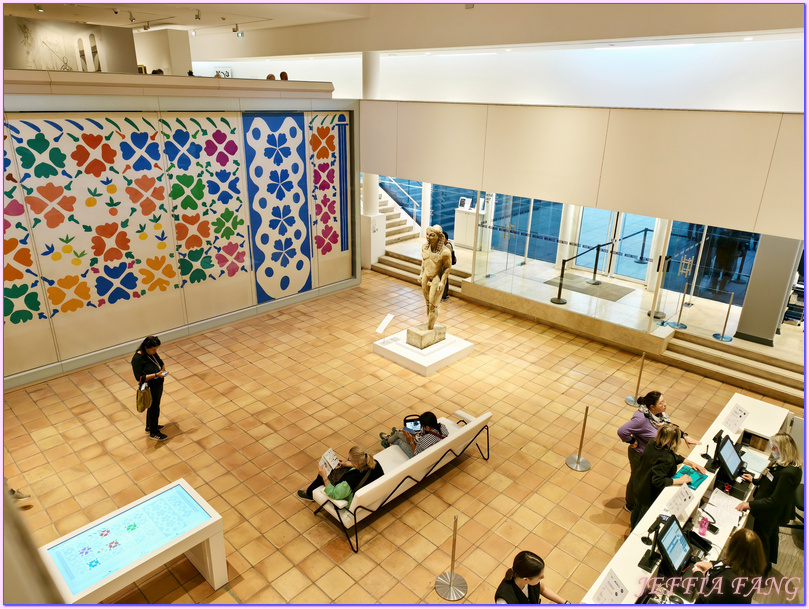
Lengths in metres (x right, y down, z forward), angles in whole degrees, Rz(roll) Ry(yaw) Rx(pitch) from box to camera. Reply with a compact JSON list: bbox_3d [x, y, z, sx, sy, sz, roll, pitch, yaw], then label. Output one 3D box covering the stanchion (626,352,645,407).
[{"bbox_3d":[3.890,1.200,8.848,0.335,0.935,0.335,20,28,39],"label":"stanchion"}]

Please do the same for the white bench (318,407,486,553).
[{"bbox_3d":[0.041,1.988,6.821,2.420,0.760,0.840,-19,29,-41],"label":"white bench"}]

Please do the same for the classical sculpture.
[{"bbox_3d":[0.556,-0.512,10.351,0.600,2.060,0.520,19,27,39],"label":"classical sculpture"}]

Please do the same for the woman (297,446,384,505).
[{"bbox_3d":[-0.765,1.980,6.321,1.100,1.100,0.520,14,25,30],"label":"woman"}]

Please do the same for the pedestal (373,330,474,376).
[{"bbox_3d":[0.386,0.870,10.695,1.410,0.200,1.420,19,27,39],"label":"pedestal"}]

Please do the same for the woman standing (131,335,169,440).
[{"bbox_3d":[-3.645,1.193,7.665,0.540,1.580,0.500,2,21,2],"label":"woman standing"}]

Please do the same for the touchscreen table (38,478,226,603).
[{"bbox_3d":[-2.528,2.525,5.171,0.823,0.838,1.339,20,28,39],"label":"touchscreen table"}]

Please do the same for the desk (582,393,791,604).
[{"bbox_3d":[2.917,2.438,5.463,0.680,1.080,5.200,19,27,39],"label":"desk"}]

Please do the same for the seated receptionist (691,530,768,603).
[{"bbox_3d":[2.828,2.538,4.815,0.520,1.320,0.680,-17,28,-39],"label":"seated receptionist"}]

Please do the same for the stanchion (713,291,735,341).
[{"bbox_3d":[6.238,0.222,10.372,0.340,0.950,0.340,19,27,39],"label":"stanchion"}]

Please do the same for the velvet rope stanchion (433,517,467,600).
[{"bbox_3d":[0.496,2.470,5.370,0.335,0.935,0.335,1,21,0],"label":"velvet rope stanchion"}]

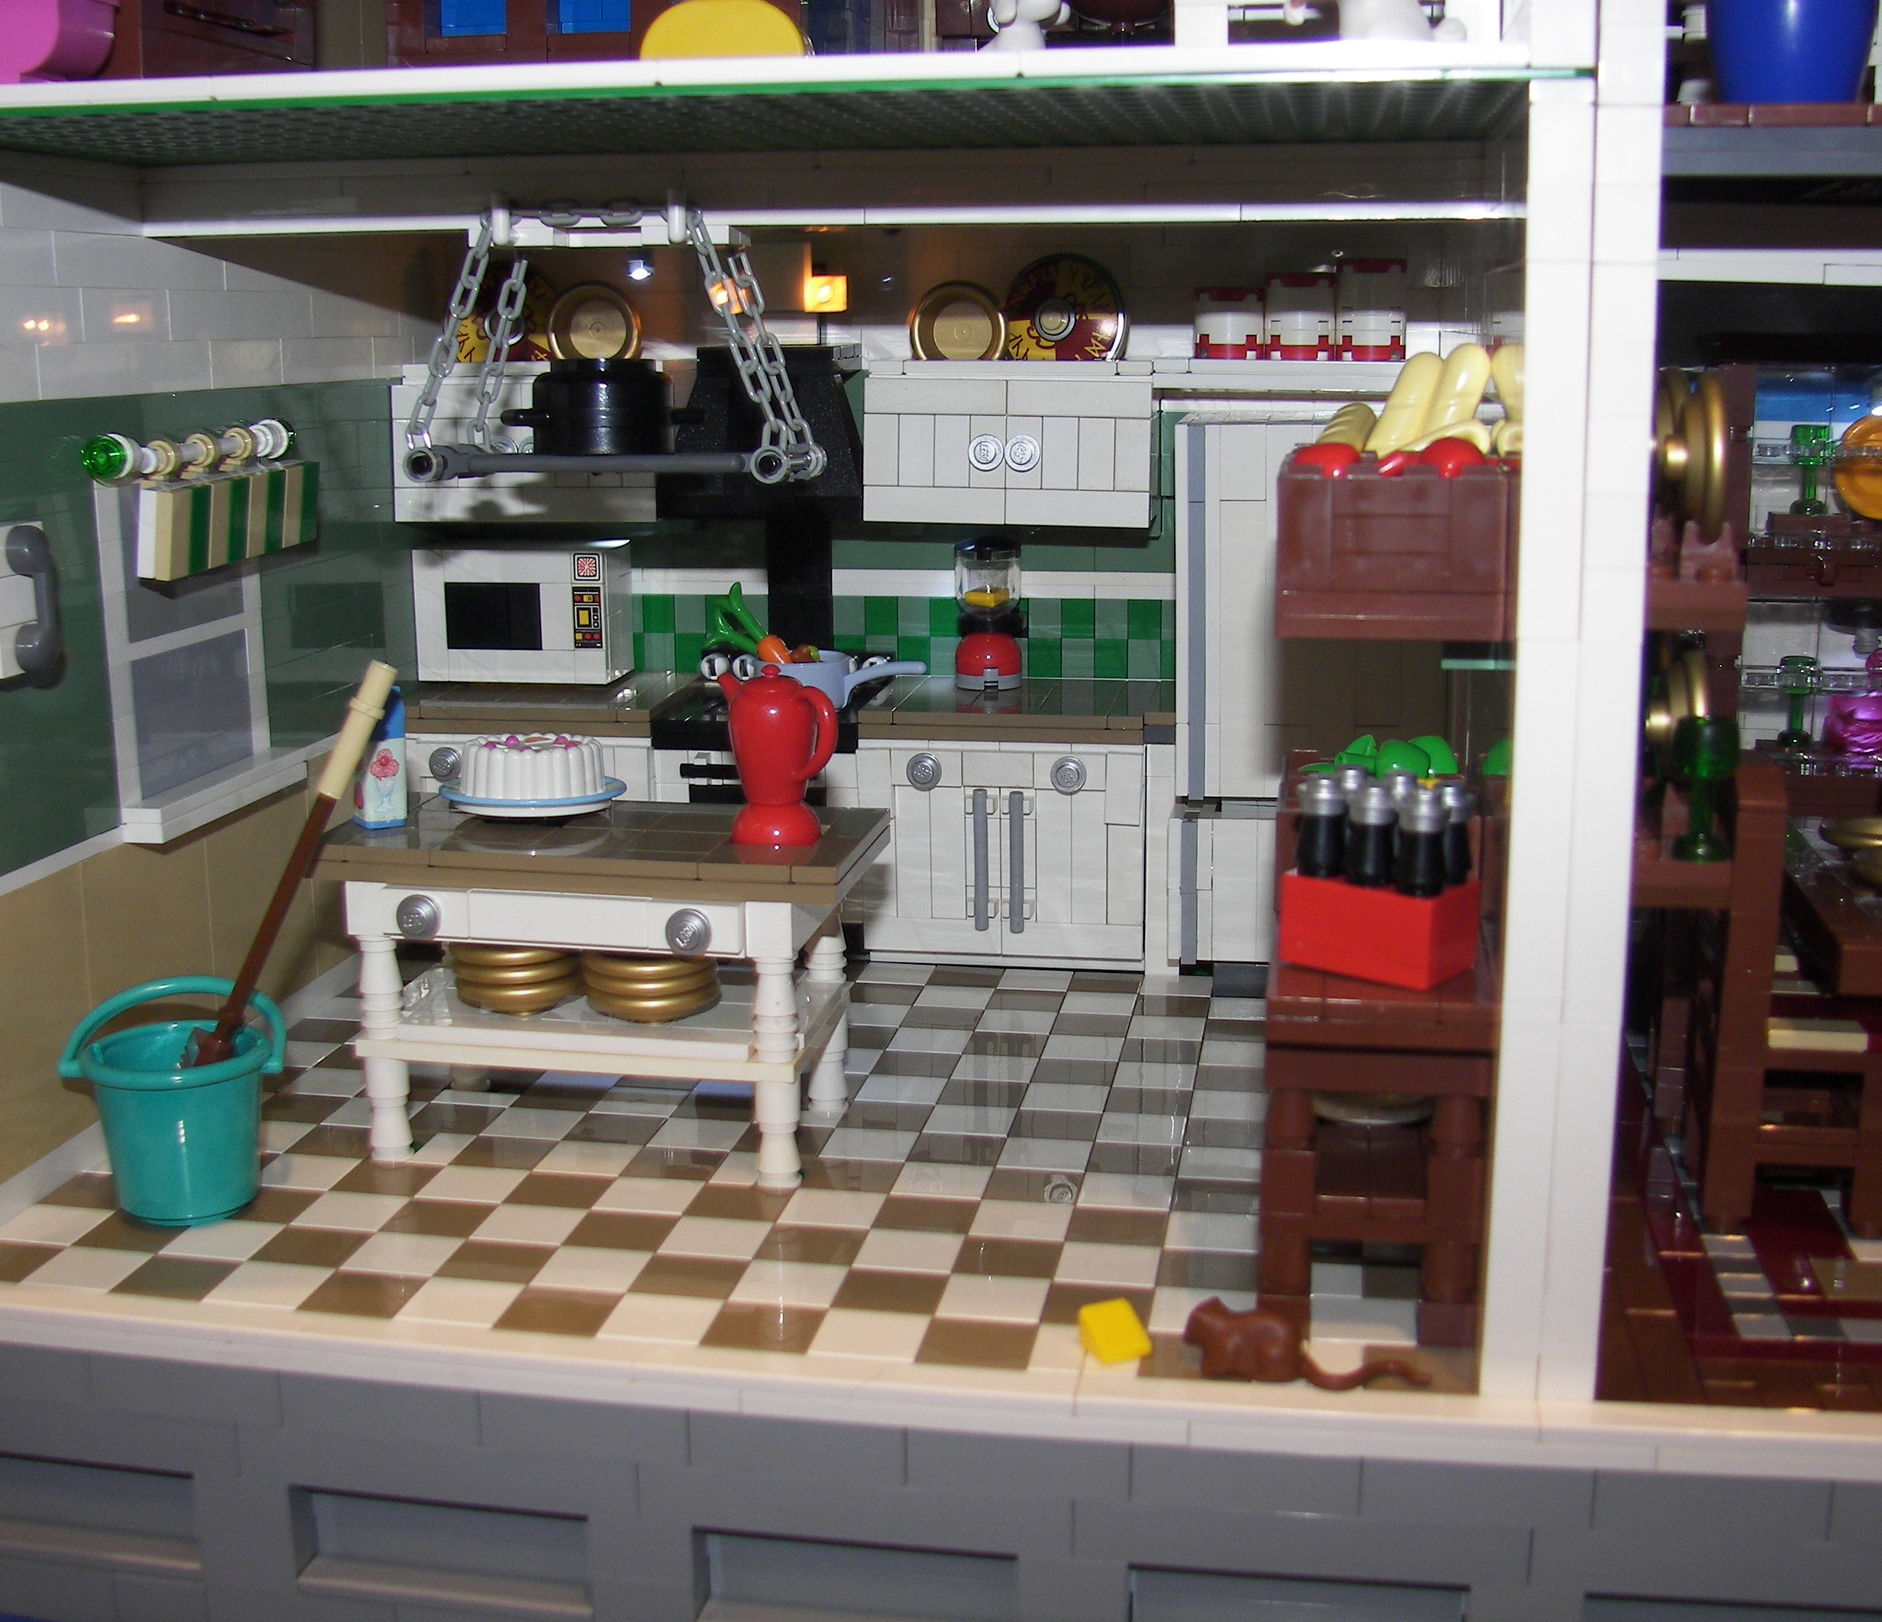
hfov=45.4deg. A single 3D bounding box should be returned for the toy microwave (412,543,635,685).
[{"bbox_3d":[-0.100,-0.048,0.546,0.048,0.032,0.027,2,12,9],"label":"toy microwave"}]

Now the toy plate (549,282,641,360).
[{"bbox_3d":[-0.085,-0.119,0.556,0.024,0.024,0.005,2,4,9],"label":"toy plate"}]

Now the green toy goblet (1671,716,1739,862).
[{"bbox_3d":[0.105,-0.003,0.310,0.010,0.020,0.010,2,12,9],"label":"green toy goblet"}]

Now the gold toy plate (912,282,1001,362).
[{"bbox_3d":[0.005,-0.113,0.530,0.023,0.023,0.005,2,12,9],"label":"gold toy plate"}]

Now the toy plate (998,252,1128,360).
[{"bbox_3d":[0.029,-0.115,0.526,0.031,0.031,0.007,5,13,24],"label":"toy plate"}]

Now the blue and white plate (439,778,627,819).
[{"bbox_3d":[-0.074,-0.003,0.413,0.034,0.004,0.034,0,12,0],"label":"blue and white plate"}]

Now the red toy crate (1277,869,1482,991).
[{"bbox_3d":[0.063,0.016,0.325,0.024,0.013,0.016,9,15,39],"label":"red toy crate"}]

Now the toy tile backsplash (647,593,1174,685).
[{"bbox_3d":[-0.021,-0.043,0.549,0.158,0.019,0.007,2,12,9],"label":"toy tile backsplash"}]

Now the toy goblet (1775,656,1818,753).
[{"bbox_3d":[0.175,-0.022,0.460,0.009,0.019,0.009,2,12,10],"label":"toy goblet"}]

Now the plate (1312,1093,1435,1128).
[{"bbox_3d":[0.064,0.044,0.341,0.024,0.005,0.024,2,12,10],"label":"plate"}]

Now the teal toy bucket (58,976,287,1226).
[{"bbox_3d":[-0.124,0.047,0.370,0.038,0.038,0.033,-1,11,-3],"label":"teal toy bucket"}]

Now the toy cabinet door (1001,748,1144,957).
[{"bbox_3d":[0.030,0.010,0.513,0.032,0.048,0.009,2,12,9],"label":"toy cabinet door"}]

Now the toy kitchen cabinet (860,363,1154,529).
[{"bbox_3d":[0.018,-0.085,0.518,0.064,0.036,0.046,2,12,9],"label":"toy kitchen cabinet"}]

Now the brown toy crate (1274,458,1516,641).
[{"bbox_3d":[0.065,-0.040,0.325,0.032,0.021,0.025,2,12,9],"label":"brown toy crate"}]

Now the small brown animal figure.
[{"bbox_3d":[0.050,0.072,0.308,0.035,0.011,0.011,2,12,10],"label":"small brown animal figure"}]

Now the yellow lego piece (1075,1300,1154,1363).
[{"bbox_3d":[0.025,0.074,0.322,0.008,0.006,0.008,-6,13,-25],"label":"yellow lego piece"}]

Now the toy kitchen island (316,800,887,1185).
[{"bbox_3d":[-0.059,0.031,0.404,0.095,0.058,0.048,2,12,9],"label":"toy kitchen island"}]

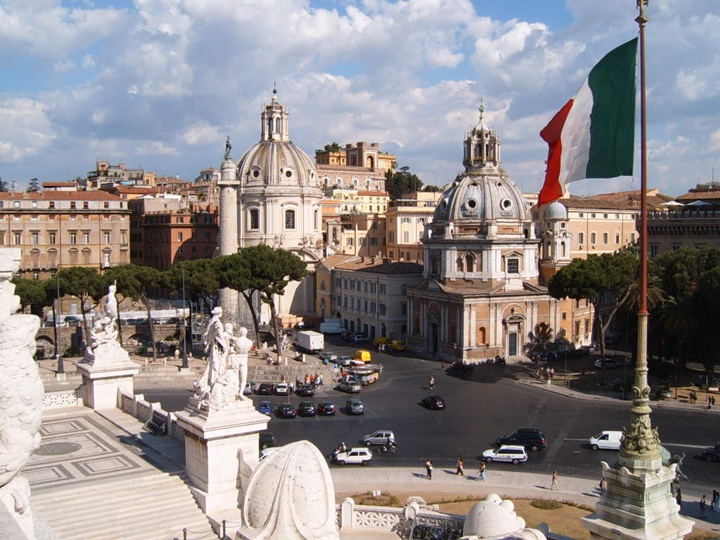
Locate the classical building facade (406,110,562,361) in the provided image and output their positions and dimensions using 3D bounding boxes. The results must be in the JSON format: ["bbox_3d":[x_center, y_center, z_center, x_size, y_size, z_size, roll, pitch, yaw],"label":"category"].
[{"bbox_3d":[22.151,-7.600,140.880,20.500,45.294,21.000,-1,3,-25],"label":"classical building facade"}]

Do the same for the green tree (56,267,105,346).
[{"bbox_3d":[-47.213,6.283,129.487,7.865,13.777,7.541,-2,5,-20],"label":"green tree"}]

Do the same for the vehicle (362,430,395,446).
[{"bbox_3d":[2.072,17.722,81.779,3.320,1.430,1.520,0,2,2],"label":"vehicle"}]

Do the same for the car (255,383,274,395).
[{"bbox_3d":[-12.727,15.699,103.824,1.660,1.420,3.900,0,4,1],"label":"car"}]

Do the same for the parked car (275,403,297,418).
[{"bbox_3d":[-8.930,16.538,92.395,1.720,1.450,4.000,-1,4,-17],"label":"parked car"}]

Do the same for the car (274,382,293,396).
[{"bbox_3d":[-10.959,16.621,108.684,1.680,1.470,3.900,0,2,-7],"label":"car"}]

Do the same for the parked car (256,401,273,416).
[{"bbox_3d":[-11.753,16.777,94.064,1.630,1.440,3.800,-1,3,-13],"label":"parked car"}]

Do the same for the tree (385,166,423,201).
[{"bbox_3d":[18.276,-35.933,323.527,15.970,15.065,14.000,0,3,0],"label":"tree"}]

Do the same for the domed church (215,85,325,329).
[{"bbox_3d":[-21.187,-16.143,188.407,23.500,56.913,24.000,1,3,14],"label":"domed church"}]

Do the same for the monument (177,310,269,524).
[{"bbox_3d":[-7.783,7.501,43.275,3.927,10.873,3.927,-2,3,-35],"label":"monument"}]

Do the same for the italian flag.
[{"bbox_3d":[13.064,-8.433,44.000,5.700,9.500,2.400,1,4,10],"label":"italian flag"}]

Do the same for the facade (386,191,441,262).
[{"bbox_3d":[16.602,-10.299,234.784,17.000,27.489,14.500,0,3,-12],"label":"facade"}]

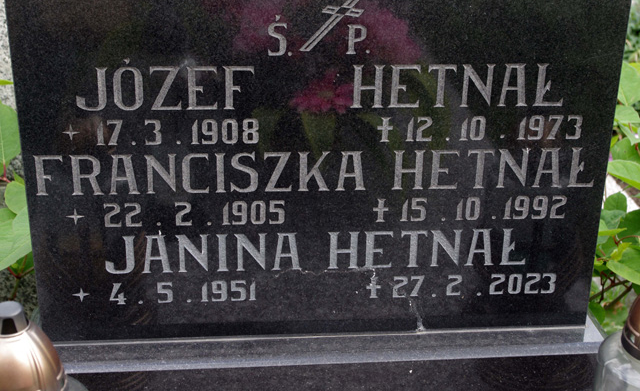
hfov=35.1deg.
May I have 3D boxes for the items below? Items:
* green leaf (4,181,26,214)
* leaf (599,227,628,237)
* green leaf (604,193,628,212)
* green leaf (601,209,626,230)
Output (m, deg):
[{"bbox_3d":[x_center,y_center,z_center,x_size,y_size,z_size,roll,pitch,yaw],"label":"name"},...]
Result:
[{"bbox_3d":[-0.339,0.003,1.140,0.035,0.041,0.012,1,-12,0],"label":"green leaf"},{"bbox_3d":[0.342,0.044,1.190,0.037,0.012,0.024,1,23,0],"label":"leaf"},{"bbox_3d":[0.357,0.011,1.220,0.031,0.034,0.012,1,-7,0],"label":"green leaf"},{"bbox_3d":[0.347,0.029,1.200,0.036,0.029,0.012,1,-12,0],"label":"green leaf"}]

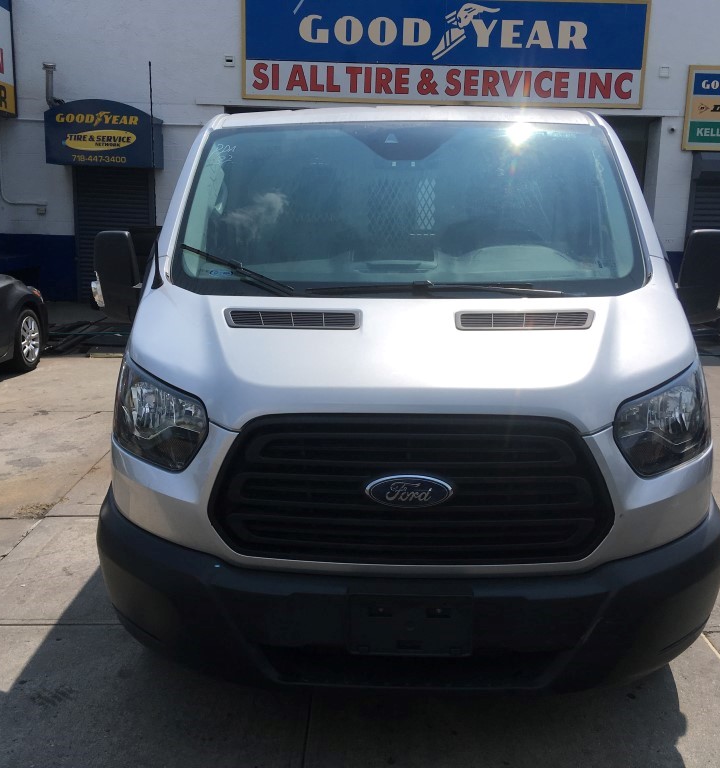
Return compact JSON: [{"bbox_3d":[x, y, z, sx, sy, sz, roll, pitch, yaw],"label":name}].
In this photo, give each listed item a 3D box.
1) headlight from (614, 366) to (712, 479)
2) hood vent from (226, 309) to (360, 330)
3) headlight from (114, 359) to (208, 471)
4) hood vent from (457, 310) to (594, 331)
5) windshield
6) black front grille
[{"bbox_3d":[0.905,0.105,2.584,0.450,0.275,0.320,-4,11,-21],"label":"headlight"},{"bbox_3d":[-0.233,-0.217,2.871,0.460,0.040,0.130,0,30,2],"label":"hood vent"},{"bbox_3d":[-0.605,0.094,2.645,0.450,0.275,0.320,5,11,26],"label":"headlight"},{"bbox_3d":[0.557,-0.211,2.839,0.460,0.040,0.130,0,30,2],"label":"hood vent"},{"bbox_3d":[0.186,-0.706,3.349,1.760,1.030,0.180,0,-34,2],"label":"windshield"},{"bbox_3d":[0.137,0.277,2.314,1.120,0.400,0.160,0,2,2],"label":"black front grille"}]

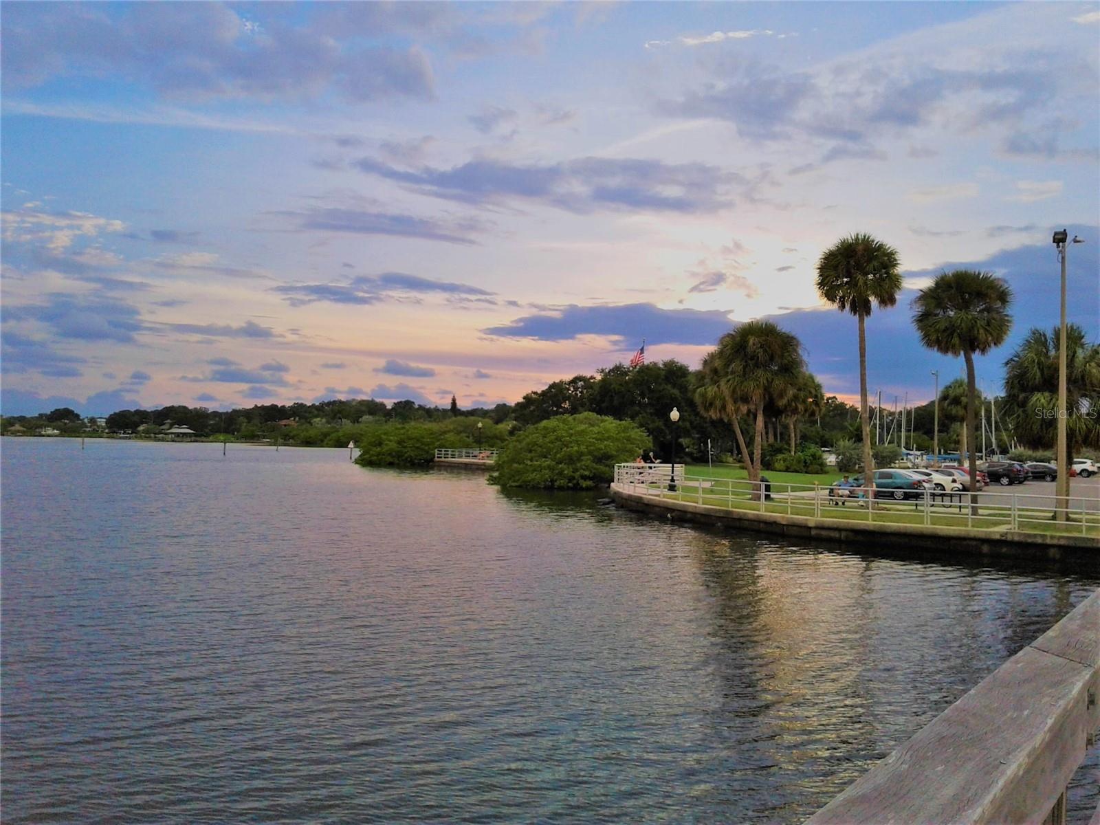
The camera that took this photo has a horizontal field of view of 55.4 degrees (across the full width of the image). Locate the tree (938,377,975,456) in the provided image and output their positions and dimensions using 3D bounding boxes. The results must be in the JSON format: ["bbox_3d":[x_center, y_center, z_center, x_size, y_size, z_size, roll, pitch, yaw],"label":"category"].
[{"bbox_3d":[35.690,1.310,91.113,3.800,8.500,3.800,0,-2,21],"label":"tree"}]

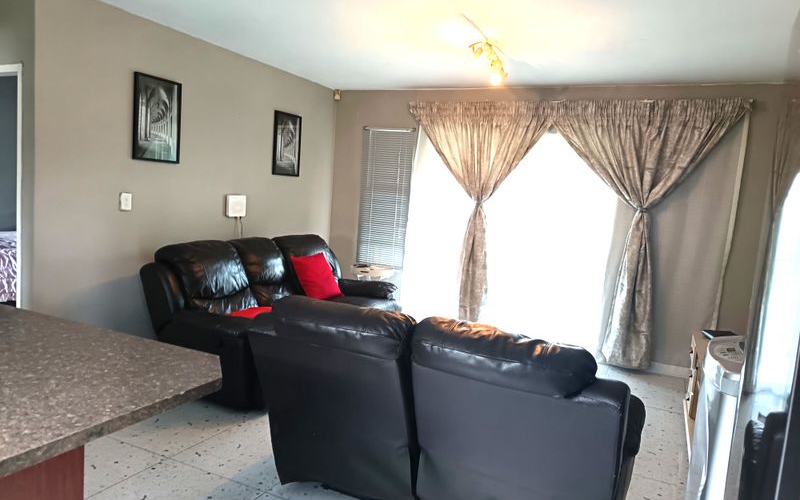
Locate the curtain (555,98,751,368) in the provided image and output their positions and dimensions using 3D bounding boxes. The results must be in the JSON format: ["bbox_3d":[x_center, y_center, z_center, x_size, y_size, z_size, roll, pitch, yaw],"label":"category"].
[{"bbox_3d":[2.007,-0.120,4.806,1.510,2.295,0.160,7,6,25],"label":"curtain"}]

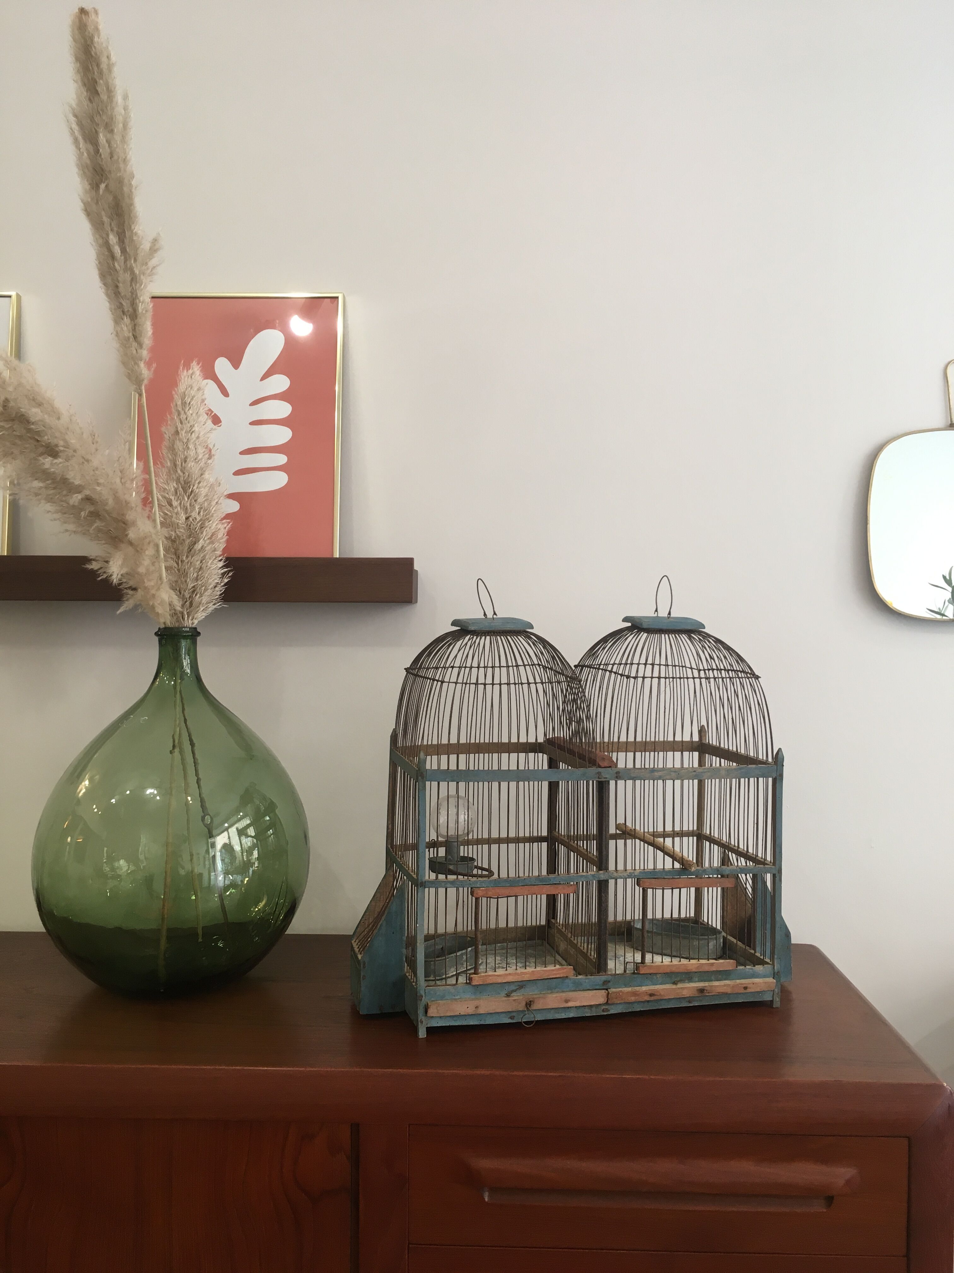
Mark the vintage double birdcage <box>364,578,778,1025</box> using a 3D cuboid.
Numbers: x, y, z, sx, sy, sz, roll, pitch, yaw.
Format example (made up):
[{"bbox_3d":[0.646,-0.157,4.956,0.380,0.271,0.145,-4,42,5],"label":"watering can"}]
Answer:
[{"bbox_3d":[0.135,0.194,1.384,0.567,0.534,0.235,0,2,-13],"label":"vintage double birdcage"}]

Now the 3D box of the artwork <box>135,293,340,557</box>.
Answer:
[{"bbox_3d":[-0.349,-0.298,1.554,0.308,0.406,0.020,1,-3,2],"label":"artwork"}]

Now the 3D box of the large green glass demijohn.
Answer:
[{"bbox_3d":[-0.398,0.225,1.403,0.348,0.462,0.348,1,2,2],"label":"large green glass demijohn"}]

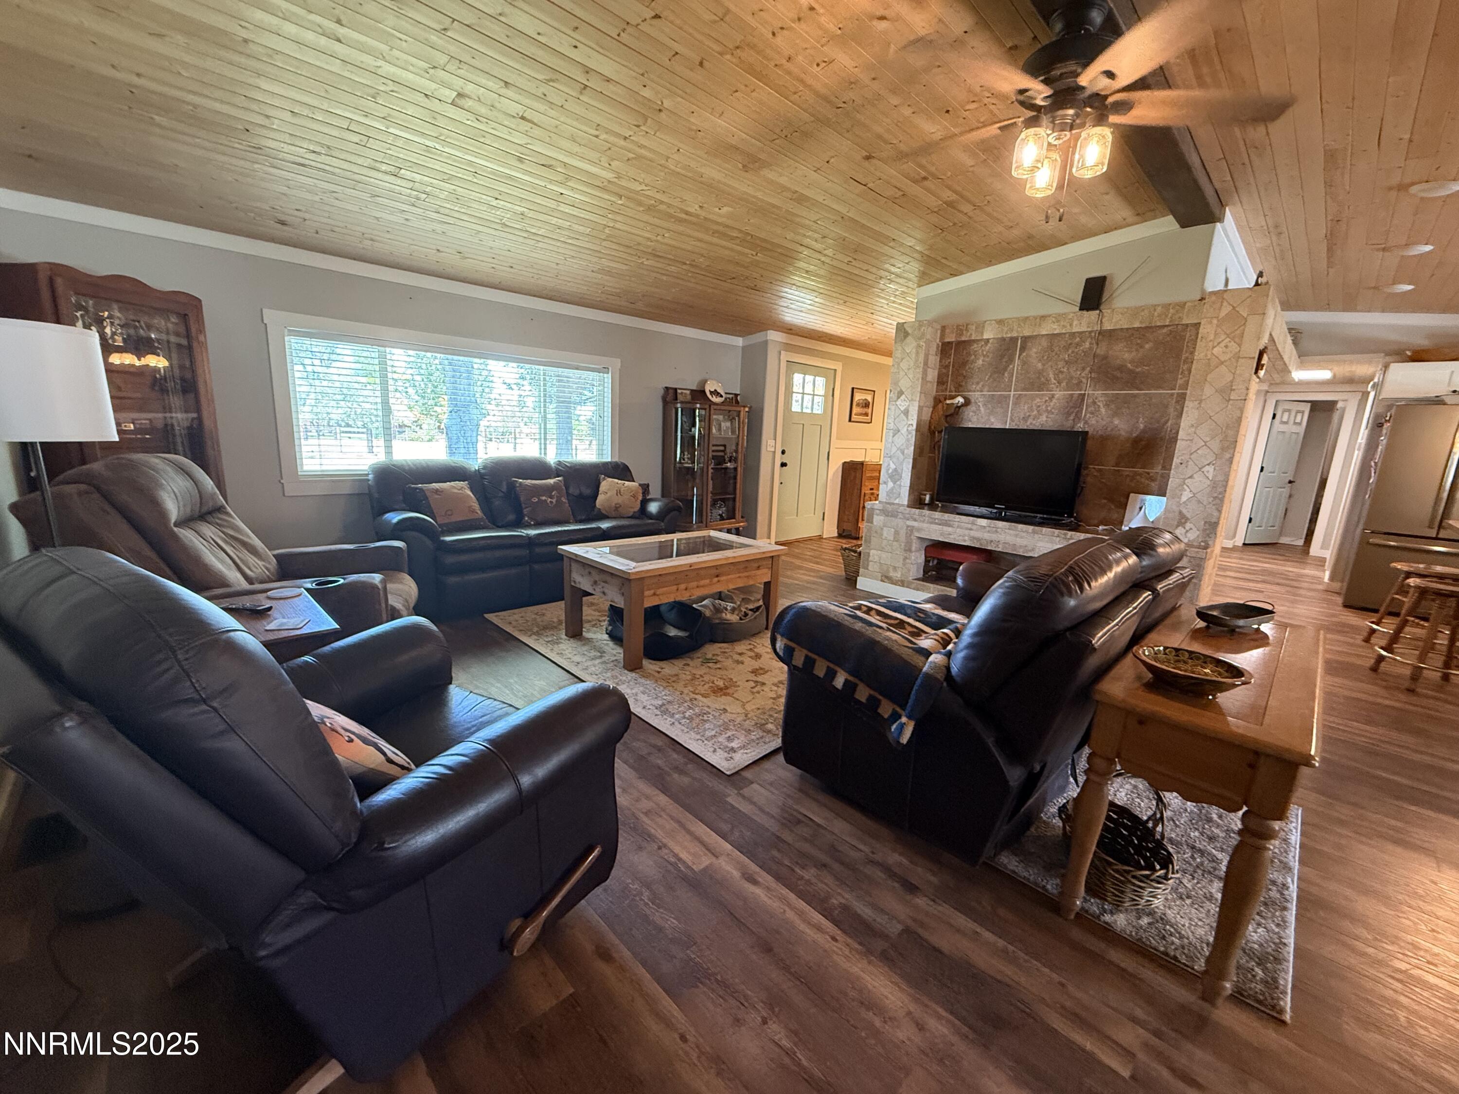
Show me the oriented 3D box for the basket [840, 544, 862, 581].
[{"bbox_3d":[1.253,0.147,5.431,0.401,0.269,0.324,-9,16,-44],"label":"basket"}]

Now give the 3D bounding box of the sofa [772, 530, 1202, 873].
[{"bbox_3d":[1.088,0.382,2.418,1.660,0.970,1.050,-8,16,-44],"label":"sofa"}]

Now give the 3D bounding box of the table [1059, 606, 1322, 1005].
[{"bbox_3d":[1.503,0.665,1.875,1.308,0.682,0.421,-9,16,-44],"label":"table"}]

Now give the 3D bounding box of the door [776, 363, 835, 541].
[{"bbox_3d":[0.926,-1.103,7.086,0.920,2.040,0.050,-8,16,-44],"label":"door"}]

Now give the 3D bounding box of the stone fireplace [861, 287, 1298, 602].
[{"bbox_3d":[2.172,-0.553,4.280,0.609,2.189,2.273,-9,16,-44],"label":"stone fireplace"}]

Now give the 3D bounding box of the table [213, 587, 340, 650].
[{"bbox_3d":[-1.712,0.533,2.013,0.570,0.585,0.596,-9,16,-44],"label":"table"}]

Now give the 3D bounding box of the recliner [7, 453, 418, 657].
[{"bbox_3d":[-1.938,0.171,2.484,1.080,1.070,0.920,-2,12,-24],"label":"recliner"}]

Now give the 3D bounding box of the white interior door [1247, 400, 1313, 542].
[{"bbox_3d":[7.812,-1.029,8.405,0.790,2.009,0.040,-1,12,-20],"label":"white interior door"}]

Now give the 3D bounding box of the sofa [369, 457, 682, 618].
[{"bbox_3d":[-1.490,-0.184,4.600,2.240,0.988,0.919,-9,16,-44],"label":"sofa"}]

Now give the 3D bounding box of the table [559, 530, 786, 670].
[{"bbox_3d":[-0.328,0.272,3.712,1.211,0.545,0.730,-8,16,-43],"label":"table"}]

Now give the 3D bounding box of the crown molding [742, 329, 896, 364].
[{"bbox_3d":[1.196,-2.400,7.308,2.600,0.150,0.420,-8,16,-44],"label":"crown molding"}]

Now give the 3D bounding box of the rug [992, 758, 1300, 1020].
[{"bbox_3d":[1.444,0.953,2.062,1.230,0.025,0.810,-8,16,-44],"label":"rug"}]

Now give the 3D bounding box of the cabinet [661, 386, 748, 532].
[{"bbox_3d":[-0.175,-0.812,6.330,1.050,1.660,0.400,-8,16,-44],"label":"cabinet"}]

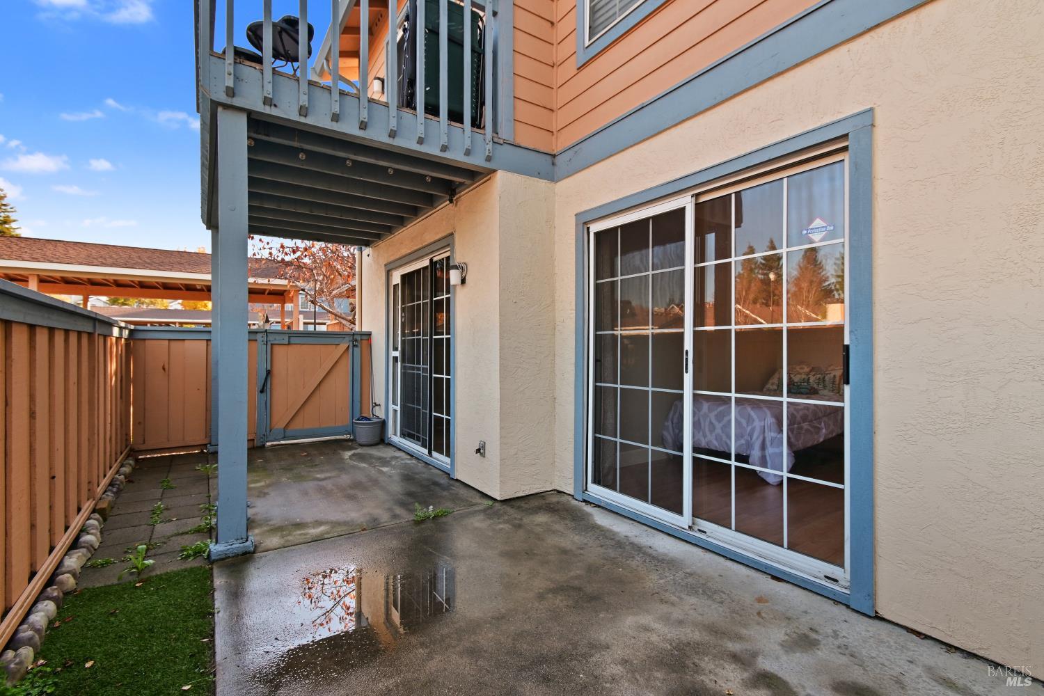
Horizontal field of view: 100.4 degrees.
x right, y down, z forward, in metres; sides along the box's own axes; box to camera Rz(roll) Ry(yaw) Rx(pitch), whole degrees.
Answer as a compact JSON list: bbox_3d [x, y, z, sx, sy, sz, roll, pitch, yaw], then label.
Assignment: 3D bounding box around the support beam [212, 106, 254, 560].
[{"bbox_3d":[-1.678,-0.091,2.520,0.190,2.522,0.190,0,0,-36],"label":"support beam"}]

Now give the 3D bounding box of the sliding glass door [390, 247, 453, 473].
[{"bbox_3d":[-1.122,0.105,4.680,0.100,2.050,1.619,0,0,-36],"label":"sliding glass door"}]

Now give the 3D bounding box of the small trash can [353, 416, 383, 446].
[{"bbox_3d":[-1.880,1.020,5.340,0.360,0.300,0.360,0,0,0],"label":"small trash can"}]

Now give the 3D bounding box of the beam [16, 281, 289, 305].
[{"bbox_3d":[-8.808,-1.301,10.614,5.185,0.238,0.110,0,0,-30],"label":"beam"}]

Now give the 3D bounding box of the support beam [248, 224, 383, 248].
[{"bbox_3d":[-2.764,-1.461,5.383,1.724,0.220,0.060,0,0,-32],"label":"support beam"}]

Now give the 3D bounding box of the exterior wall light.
[{"bbox_3d":[-0.552,-0.635,3.724,0.135,0.195,0.110,0,0,-36],"label":"exterior wall light"}]

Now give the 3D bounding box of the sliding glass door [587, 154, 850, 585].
[{"bbox_3d":[1.009,0.082,2.665,0.100,2.050,1.683,0,0,-36],"label":"sliding glass door"}]

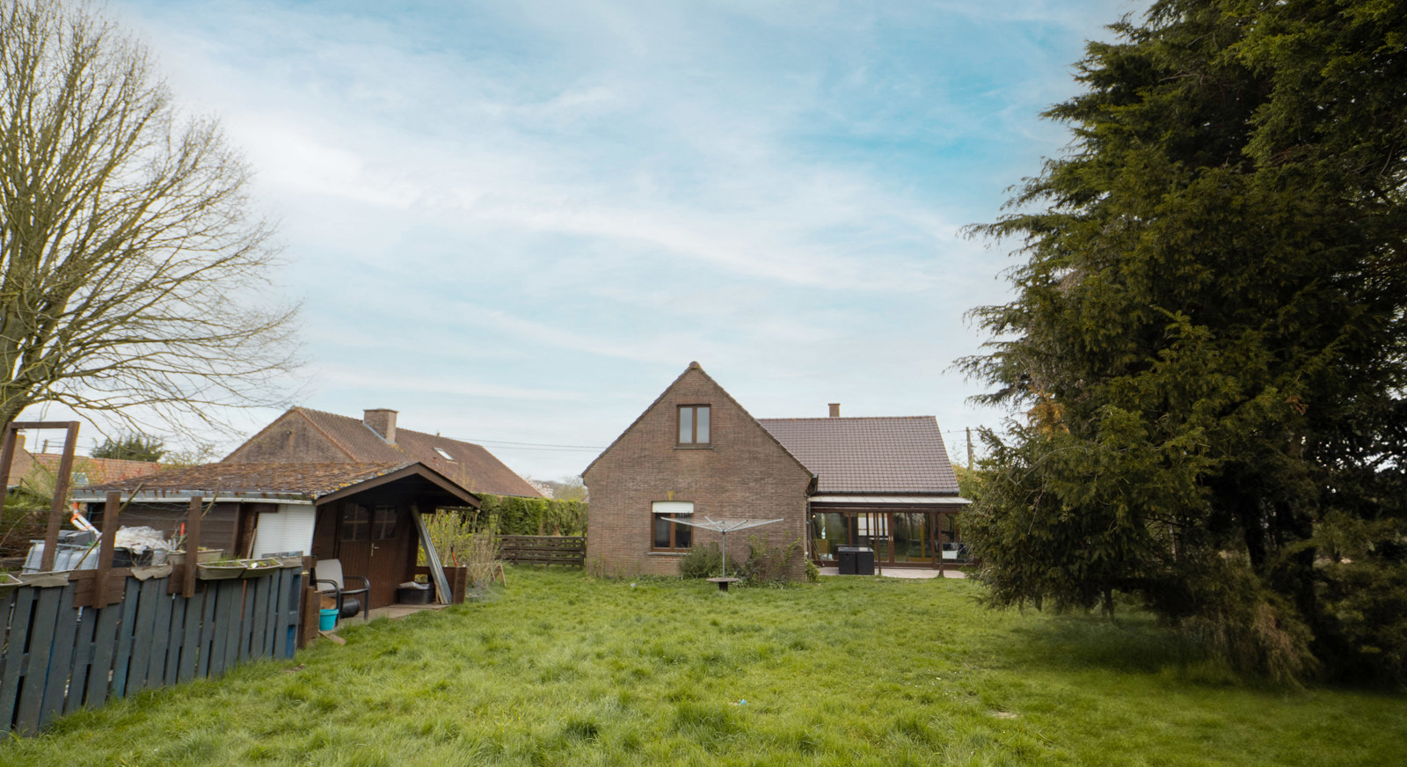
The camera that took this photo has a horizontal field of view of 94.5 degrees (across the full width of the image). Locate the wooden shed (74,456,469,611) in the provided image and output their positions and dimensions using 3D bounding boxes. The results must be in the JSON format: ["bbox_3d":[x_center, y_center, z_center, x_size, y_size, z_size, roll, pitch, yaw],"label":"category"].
[{"bbox_3d":[-6.671,2.539,11.000,3.794,2.445,4.590,-1,-11,8],"label":"wooden shed"}]

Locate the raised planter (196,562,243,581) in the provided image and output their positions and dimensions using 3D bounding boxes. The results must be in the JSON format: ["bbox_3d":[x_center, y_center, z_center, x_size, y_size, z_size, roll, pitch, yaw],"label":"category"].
[{"bbox_3d":[-5.145,2.012,6.941,0.180,0.155,0.440,-4,-12,19],"label":"raised planter"}]

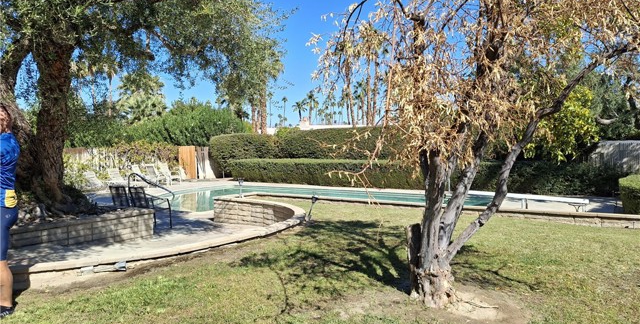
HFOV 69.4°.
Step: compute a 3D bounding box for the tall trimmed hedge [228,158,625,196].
[{"bbox_3d":[2.800,0.470,19.000,15.900,1.000,1.300,1,1,32],"label":"tall trimmed hedge"}]

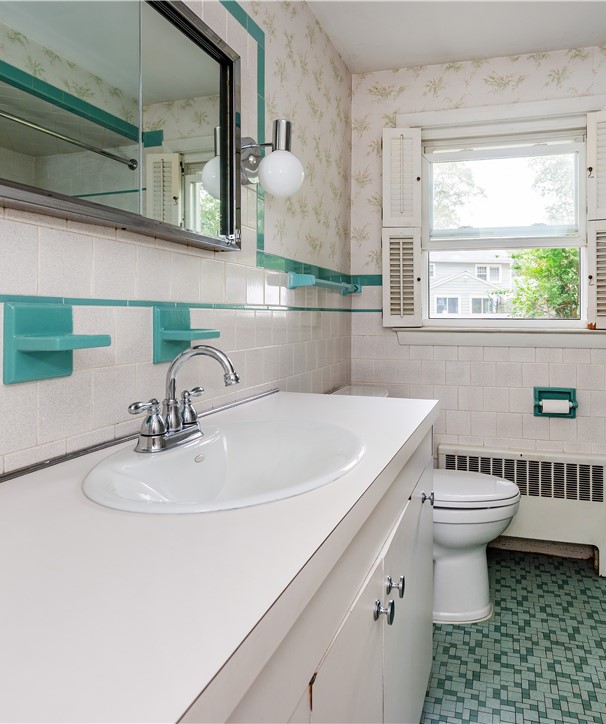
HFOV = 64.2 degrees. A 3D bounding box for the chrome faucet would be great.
[{"bbox_3d":[-0.188,0.059,0.836,0.165,0.175,0.200,2,4,23],"label":"chrome faucet"}]

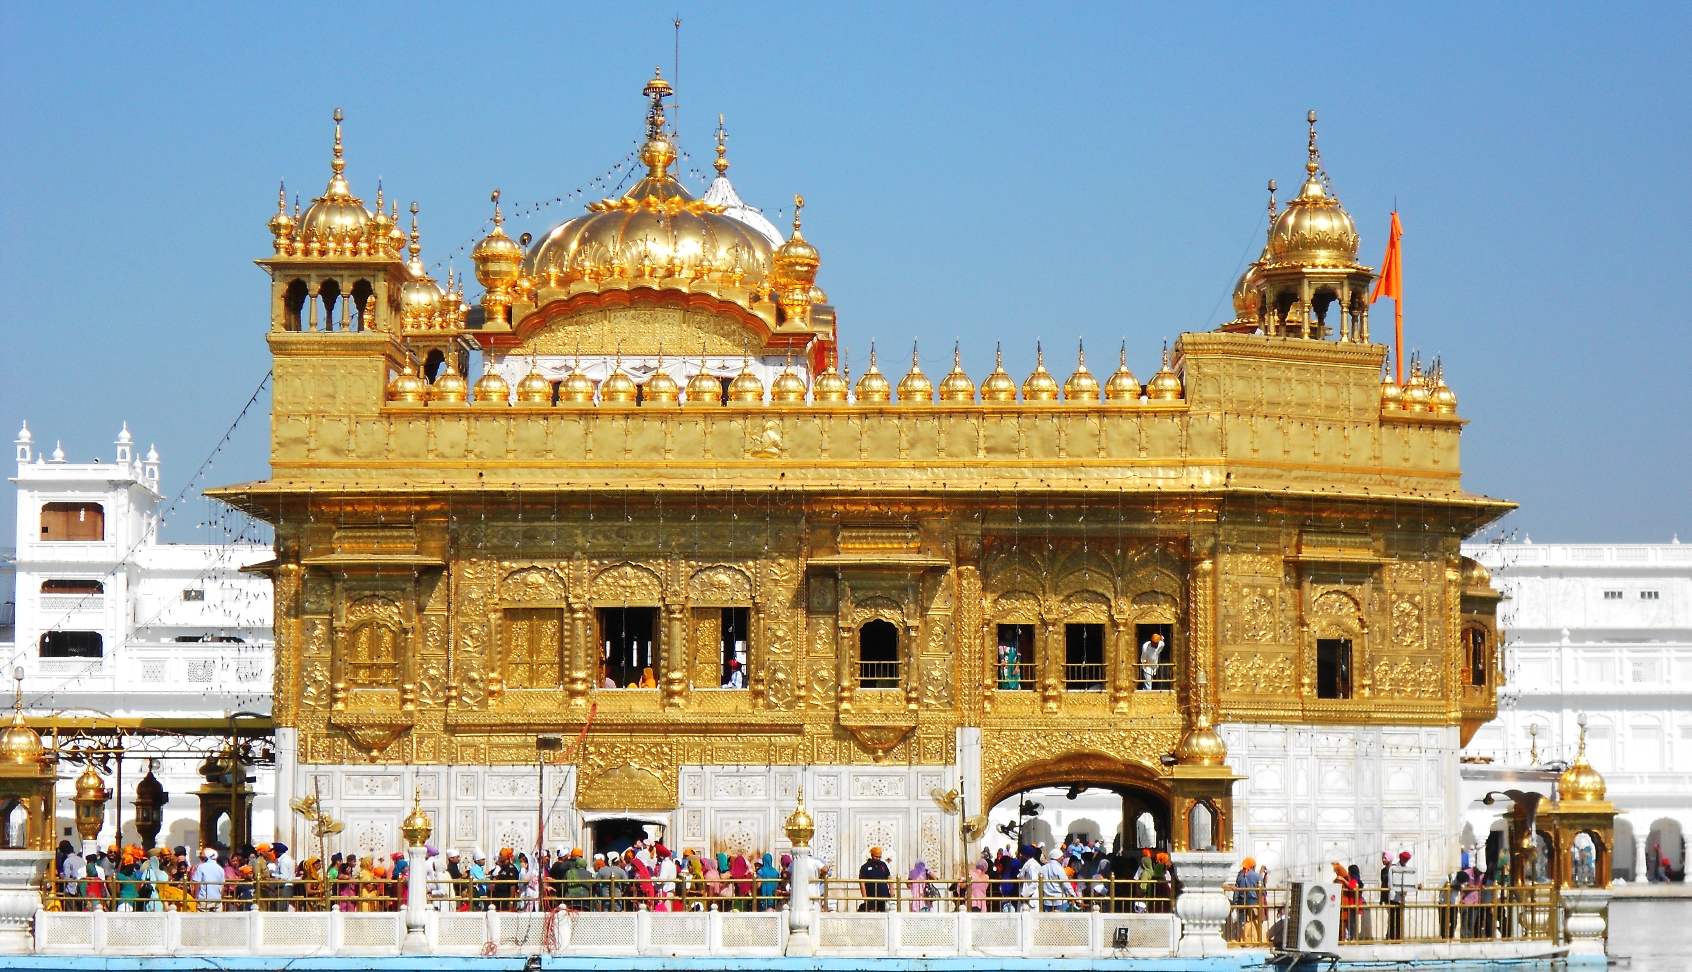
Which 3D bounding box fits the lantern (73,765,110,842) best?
[{"bbox_3d":[-13.854,5.835,77.157,0.631,1.412,0.631,0,-5,2],"label":"lantern"}]

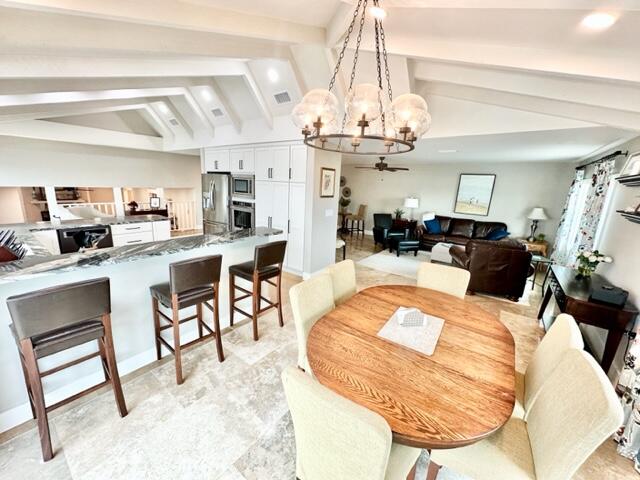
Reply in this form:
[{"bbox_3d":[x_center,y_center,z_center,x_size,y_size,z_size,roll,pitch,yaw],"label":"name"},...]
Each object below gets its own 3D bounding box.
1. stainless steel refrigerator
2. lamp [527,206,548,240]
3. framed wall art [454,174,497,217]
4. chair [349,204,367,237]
[{"bbox_3d":[-2.078,-0.551,6.036,0.920,1.800,0.820,11,14,34],"label":"stainless steel refrigerator"},{"bbox_3d":[5.085,-0.362,6.078,0.370,0.770,0.370,11,15,35],"label":"lamp"},{"bbox_3d":[4.319,-1.260,7.216,0.850,1.120,0.040,11,14,34],"label":"framed wall art"},{"bbox_3d":[1.256,-0.641,8.916,0.540,1.110,0.460,11,14,34],"label":"chair"}]

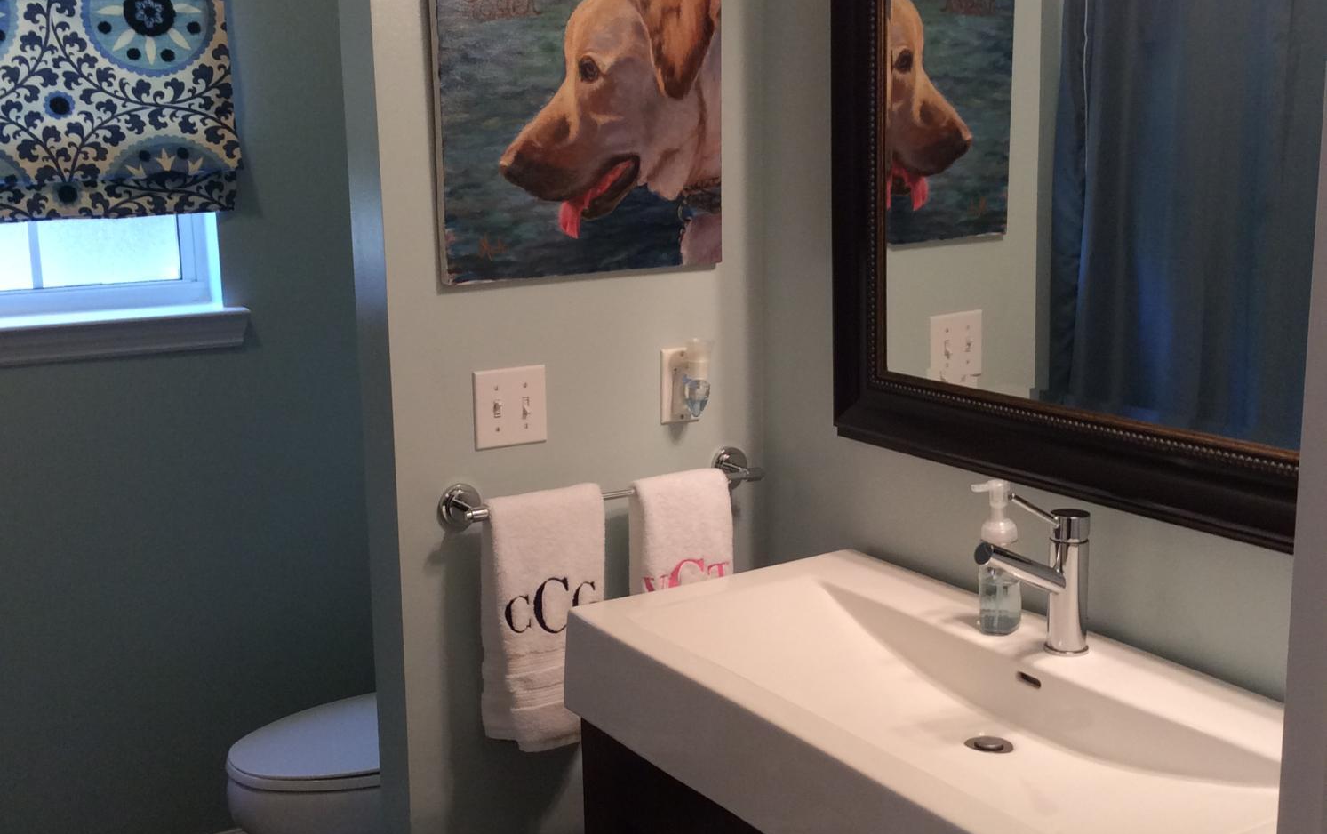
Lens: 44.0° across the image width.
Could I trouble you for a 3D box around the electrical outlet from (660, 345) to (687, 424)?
[{"bbox_3d":[0.029,-0.047,2.539,0.070,0.114,0.010,-7,13,-30],"label":"electrical outlet"}]

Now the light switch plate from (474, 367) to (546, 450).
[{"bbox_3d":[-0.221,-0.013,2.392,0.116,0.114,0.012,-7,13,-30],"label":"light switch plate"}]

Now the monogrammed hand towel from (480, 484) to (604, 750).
[{"bbox_3d":[-0.167,0.286,2.388,0.177,0.372,0.095,-7,13,-30],"label":"monogrammed hand towel"}]

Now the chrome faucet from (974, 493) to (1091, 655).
[{"bbox_3d":[0.440,0.187,1.945,0.179,0.205,0.056,-7,13,-30],"label":"chrome faucet"}]

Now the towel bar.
[{"bbox_3d":[-0.075,0.111,2.466,0.533,0.068,0.076,-7,13,-30],"label":"towel bar"}]

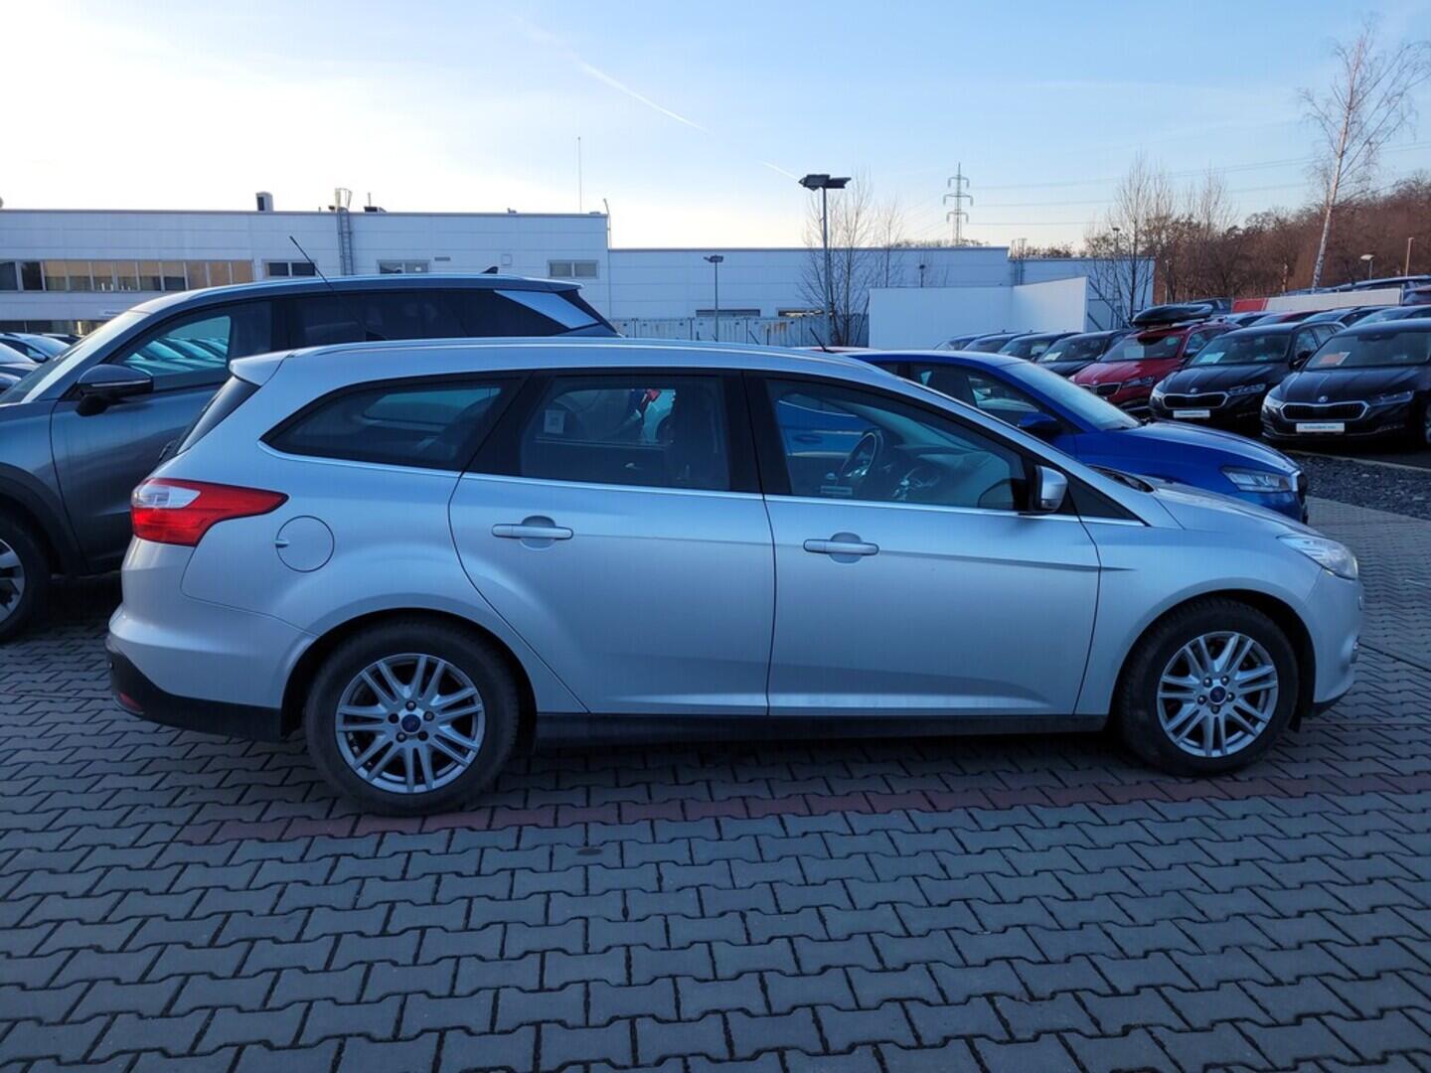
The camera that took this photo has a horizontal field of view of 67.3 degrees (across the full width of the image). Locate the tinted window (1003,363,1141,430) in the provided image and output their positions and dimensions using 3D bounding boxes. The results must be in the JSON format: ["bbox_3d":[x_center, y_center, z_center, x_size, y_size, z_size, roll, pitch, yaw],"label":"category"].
[{"bbox_3d":[2.258,-0.884,6.863,0.854,0.170,1.380,30,16,8],"label":"tinted window"}]

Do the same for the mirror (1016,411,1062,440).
[{"bbox_3d":[1.822,-0.623,6.050,0.200,0.160,0.210,2,11,15],"label":"mirror"}]

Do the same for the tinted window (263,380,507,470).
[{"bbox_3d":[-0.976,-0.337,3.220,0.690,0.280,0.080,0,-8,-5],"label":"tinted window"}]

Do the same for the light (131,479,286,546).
[{"bbox_3d":[-1.528,-0.085,3.227,0.530,0.205,0.290,-1,10,-8],"label":"light"}]

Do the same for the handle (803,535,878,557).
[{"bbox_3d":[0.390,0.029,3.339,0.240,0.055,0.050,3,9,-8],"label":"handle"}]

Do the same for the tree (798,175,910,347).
[{"bbox_3d":[5.355,-9.852,41.161,4.180,7.990,3.800,0,10,0],"label":"tree"}]

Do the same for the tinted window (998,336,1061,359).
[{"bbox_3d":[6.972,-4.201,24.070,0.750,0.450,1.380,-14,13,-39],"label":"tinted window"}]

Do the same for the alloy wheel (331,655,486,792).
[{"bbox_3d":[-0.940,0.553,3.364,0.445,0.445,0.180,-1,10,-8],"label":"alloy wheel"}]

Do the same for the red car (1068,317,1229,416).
[{"bbox_3d":[8.025,-2.966,19.295,4.340,1.570,1.830,-14,13,-39],"label":"red car"}]

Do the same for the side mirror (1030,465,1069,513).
[{"bbox_3d":[1.037,-0.150,3.384,0.105,0.153,0.190,-1,10,-8],"label":"side mirror"}]

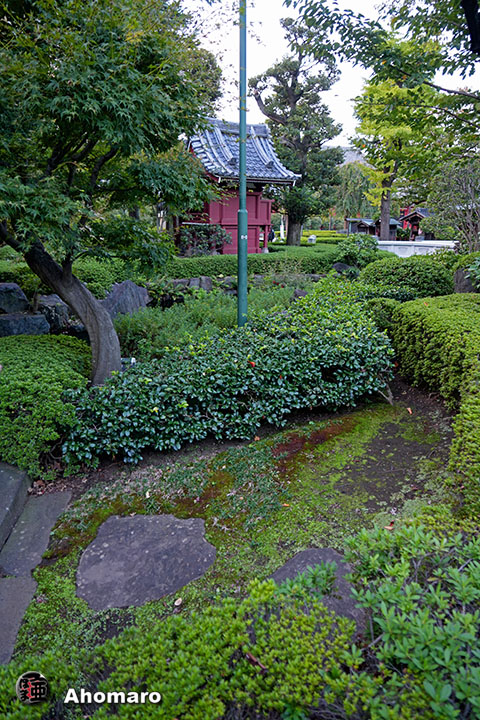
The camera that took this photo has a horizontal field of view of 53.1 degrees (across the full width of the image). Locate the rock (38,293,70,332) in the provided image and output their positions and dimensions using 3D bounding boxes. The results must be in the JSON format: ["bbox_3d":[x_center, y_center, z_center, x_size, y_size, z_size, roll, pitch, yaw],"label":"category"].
[{"bbox_3d":[-2.658,-0.659,6.877,0.460,0.520,0.420,-4,16,-14],"label":"rock"}]

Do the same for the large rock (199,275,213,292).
[{"bbox_3d":[-0.779,-1.716,10.839,0.320,0.420,0.300,0,16,0],"label":"large rock"}]

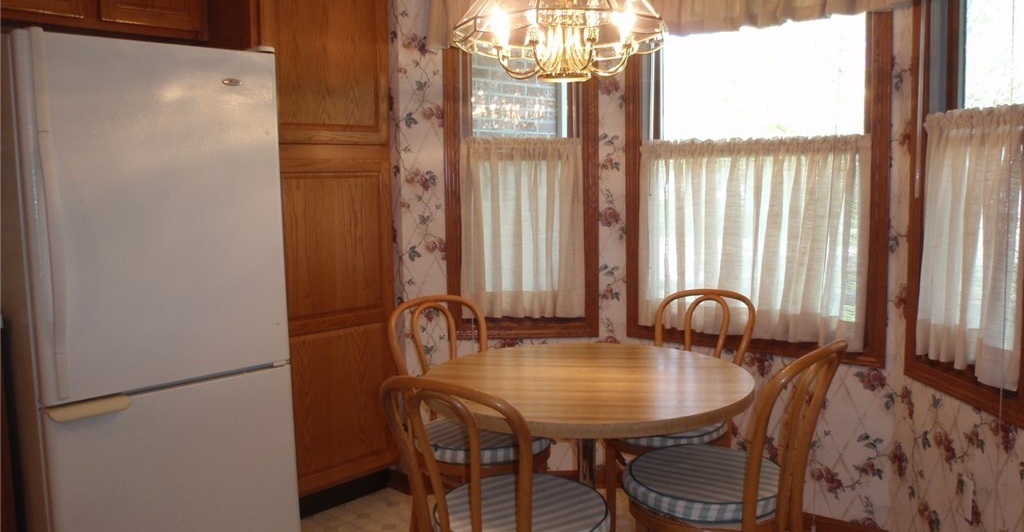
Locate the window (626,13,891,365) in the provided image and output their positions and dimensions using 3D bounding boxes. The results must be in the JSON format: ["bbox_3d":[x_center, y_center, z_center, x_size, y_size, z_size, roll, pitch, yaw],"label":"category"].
[{"bbox_3d":[0.858,-0.353,2.976,1.010,1.320,0.100,4,8,42],"label":"window"}]

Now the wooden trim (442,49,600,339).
[{"bbox_3d":[0.042,-0.372,3.338,0.612,1.330,0.070,-1,6,-2],"label":"wooden trim"}]

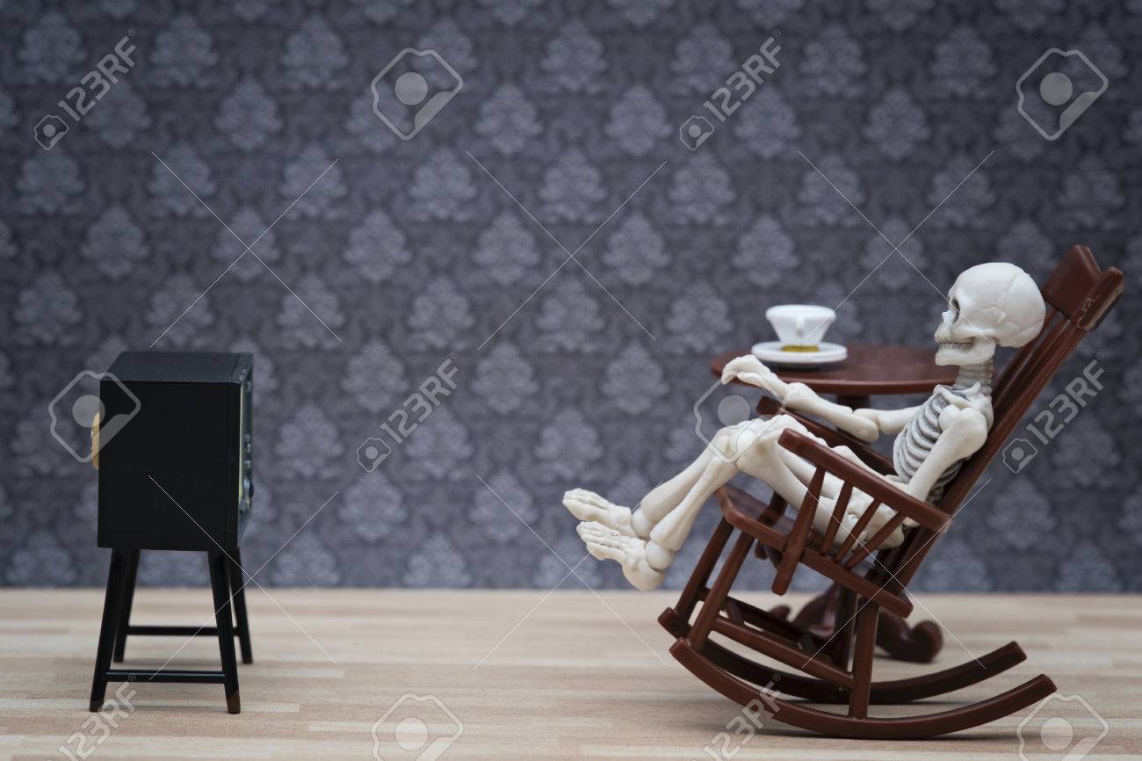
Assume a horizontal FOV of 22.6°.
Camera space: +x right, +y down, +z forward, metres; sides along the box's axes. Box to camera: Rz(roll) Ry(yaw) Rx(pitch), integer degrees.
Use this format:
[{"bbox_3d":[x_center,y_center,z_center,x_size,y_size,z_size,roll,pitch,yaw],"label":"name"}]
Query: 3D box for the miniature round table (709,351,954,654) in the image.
[{"bbox_3d":[0.043,0.021,0.443,0.044,0.047,0.044,1,8,0],"label":"miniature round table"}]

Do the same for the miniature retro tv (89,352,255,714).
[{"bbox_3d":[-0.059,0.022,0.417,0.023,0.047,0.032,1,8,-3],"label":"miniature retro tv"}]

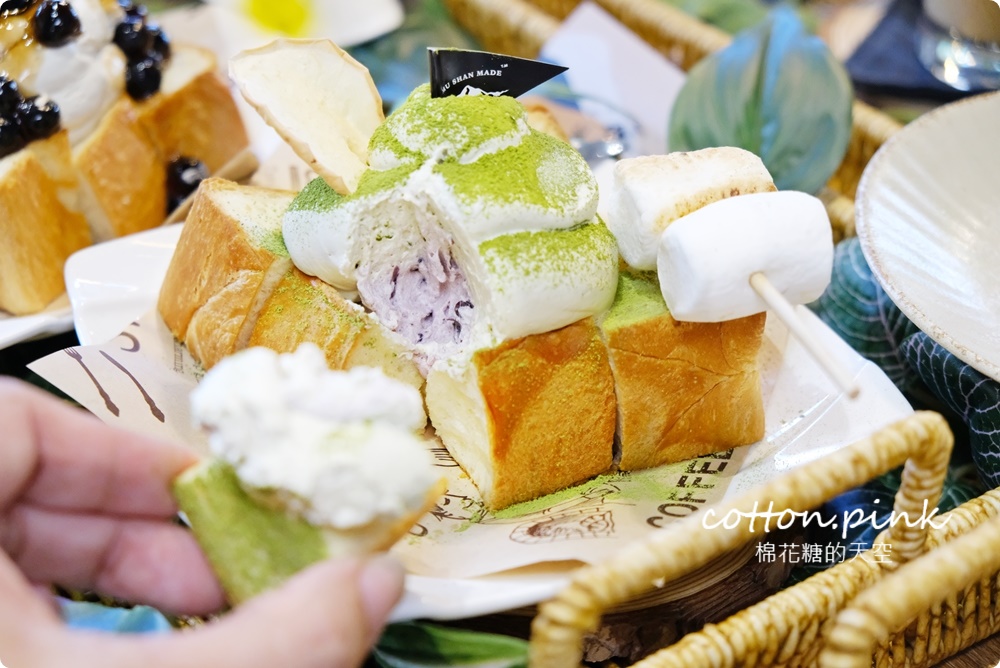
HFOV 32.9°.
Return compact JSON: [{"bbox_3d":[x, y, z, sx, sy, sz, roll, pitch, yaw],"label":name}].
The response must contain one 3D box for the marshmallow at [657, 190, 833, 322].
[{"bbox_3d":[0.059,-0.018,0.406,0.037,0.029,0.029,-13,28,-25],"label":"marshmallow"}]

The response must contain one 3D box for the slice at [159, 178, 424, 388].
[{"bbox_3d":[-0.054,-0.009,0.465,0.045,0.045,0.105,-13,28,-25],"label":"slice"}]

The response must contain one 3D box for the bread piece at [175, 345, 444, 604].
[{"bbox_3d":[-0.036,0.029,0.330,0.045,0.043,0.038,-9,26,-18],"label":"bread piece"}]

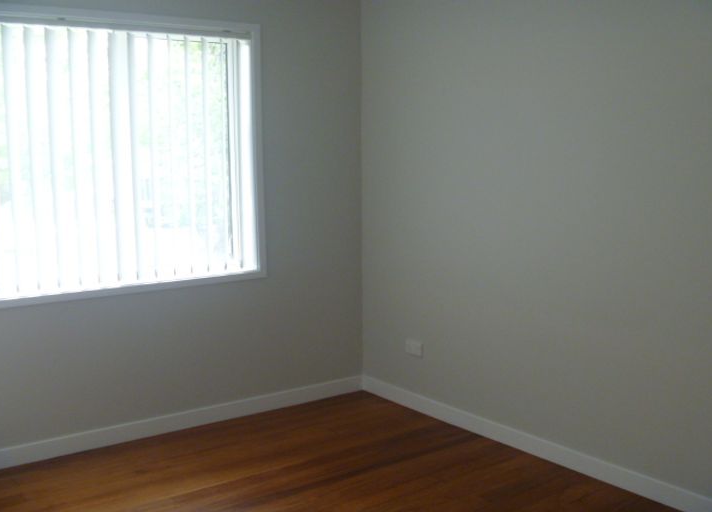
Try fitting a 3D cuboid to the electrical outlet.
[{"bbox_3d":[0.299,0.474,3.839,0.014,0.075,0.125,-6,8,-35],"label":"electrical outlet"}]

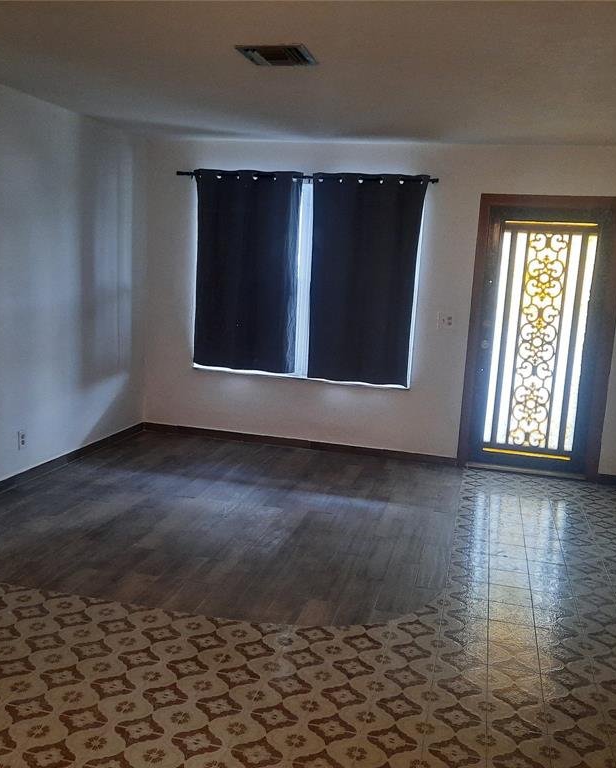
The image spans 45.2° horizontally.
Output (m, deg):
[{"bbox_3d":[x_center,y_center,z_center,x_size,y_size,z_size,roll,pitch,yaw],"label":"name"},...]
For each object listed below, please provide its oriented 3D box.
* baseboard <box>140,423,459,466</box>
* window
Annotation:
[{"bbox_3d":[-0.137,0.492,6.179,2.724,0.077,0.018,5,9,13],"label":"baseboard"},{"bbox_3d":[-0.045,-0.841,5.964,1.876,1.648,0.120,5,9,13],"label":"window"}]

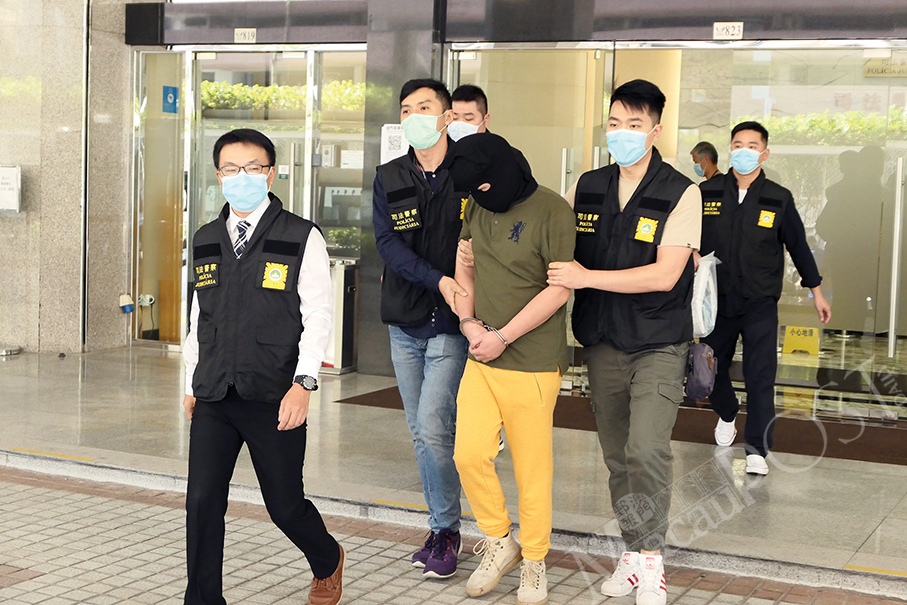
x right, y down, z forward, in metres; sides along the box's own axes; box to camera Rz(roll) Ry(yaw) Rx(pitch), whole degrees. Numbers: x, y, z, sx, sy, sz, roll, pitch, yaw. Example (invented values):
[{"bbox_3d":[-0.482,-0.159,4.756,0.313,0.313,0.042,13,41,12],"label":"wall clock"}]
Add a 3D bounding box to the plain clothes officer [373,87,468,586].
[{"bbox_3d":[-0.067,0.075,5.553,0.500,1.760,0.420,3,5,17],"label":"plain clothes officer"}]

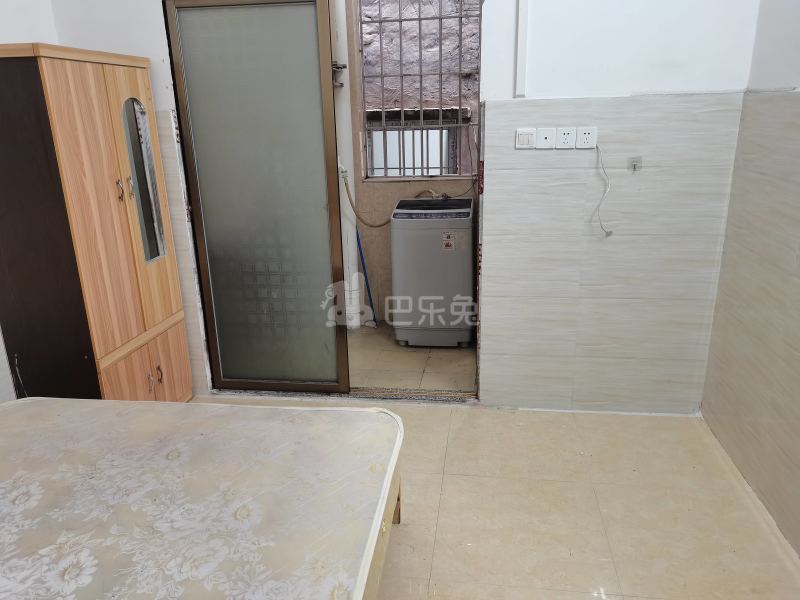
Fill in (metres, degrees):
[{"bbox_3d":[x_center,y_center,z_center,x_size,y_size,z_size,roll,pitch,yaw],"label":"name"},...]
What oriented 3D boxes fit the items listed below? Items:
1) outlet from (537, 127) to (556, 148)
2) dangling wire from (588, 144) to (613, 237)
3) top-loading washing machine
[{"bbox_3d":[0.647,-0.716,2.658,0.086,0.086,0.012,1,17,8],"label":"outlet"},{"bbox_3d":[0.909,-0.483,2.679,0.108,0.409,0.030,1,17,8],"label":"dangling wire"},{"bbox_3d":[0.232,-0.195,4.018,0.500,0.895,0.510,0,18,6],"label":"top-loading washing machine"}]

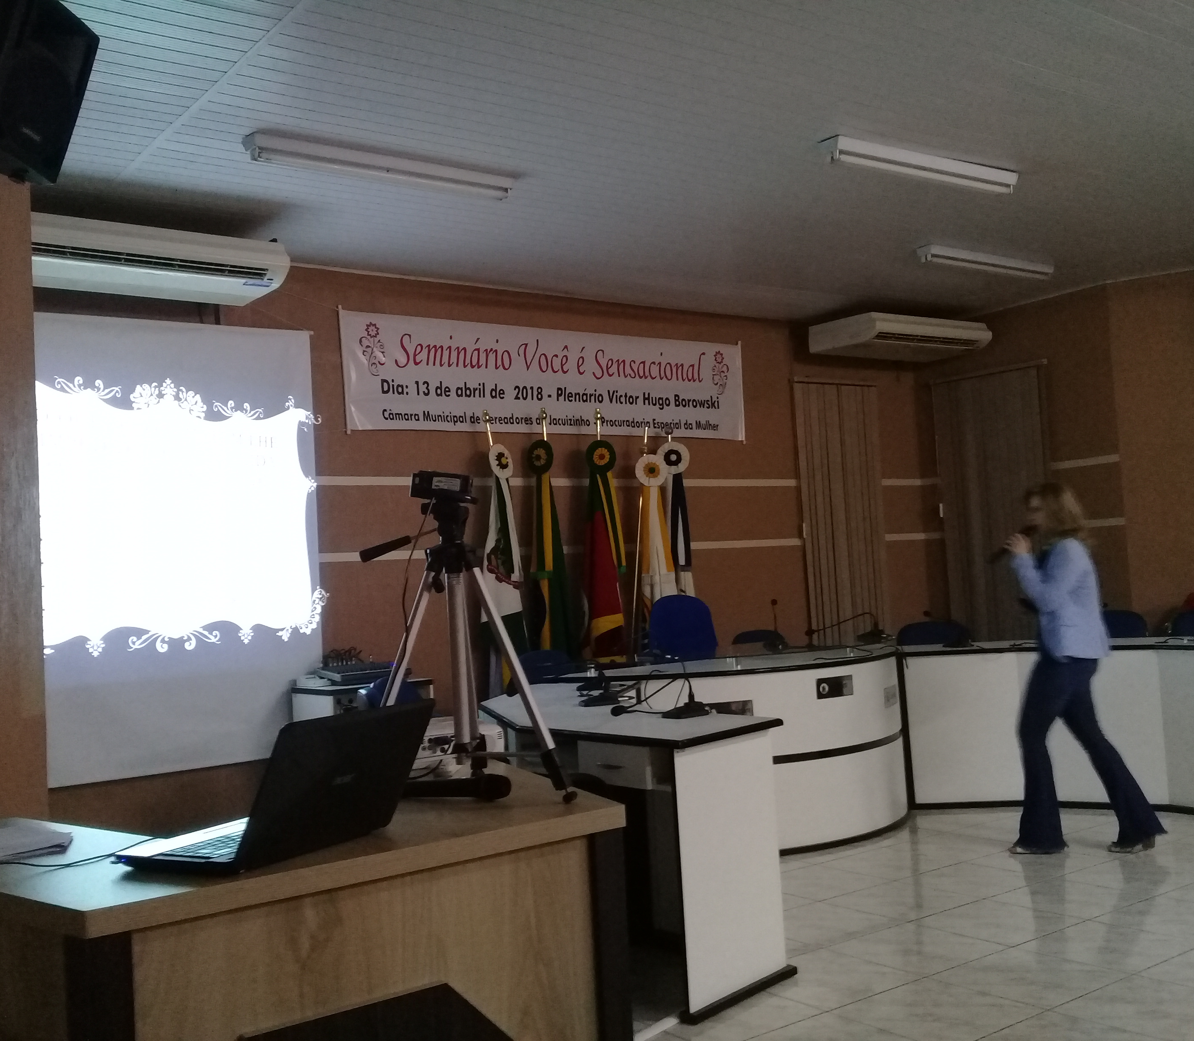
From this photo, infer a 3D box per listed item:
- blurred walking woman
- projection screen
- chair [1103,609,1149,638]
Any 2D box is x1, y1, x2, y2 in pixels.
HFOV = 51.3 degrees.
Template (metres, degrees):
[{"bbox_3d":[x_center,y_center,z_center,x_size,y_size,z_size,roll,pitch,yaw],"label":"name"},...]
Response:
[{"bbox_3d":[2.154,0.662,5.647,0.670,1.660,0.480,-4,-3,16],"label":"blurred walking woman"},{"bbox_3d":[-2.310,0.127,6.719,1.750,2.470,0.050,-1,-4,-36],"label":"projection screen"},{"bbox_3d":[3.025,1.032,7.278,0.540,0.980,0.580,-4,-3,25],"label":"chair"}]

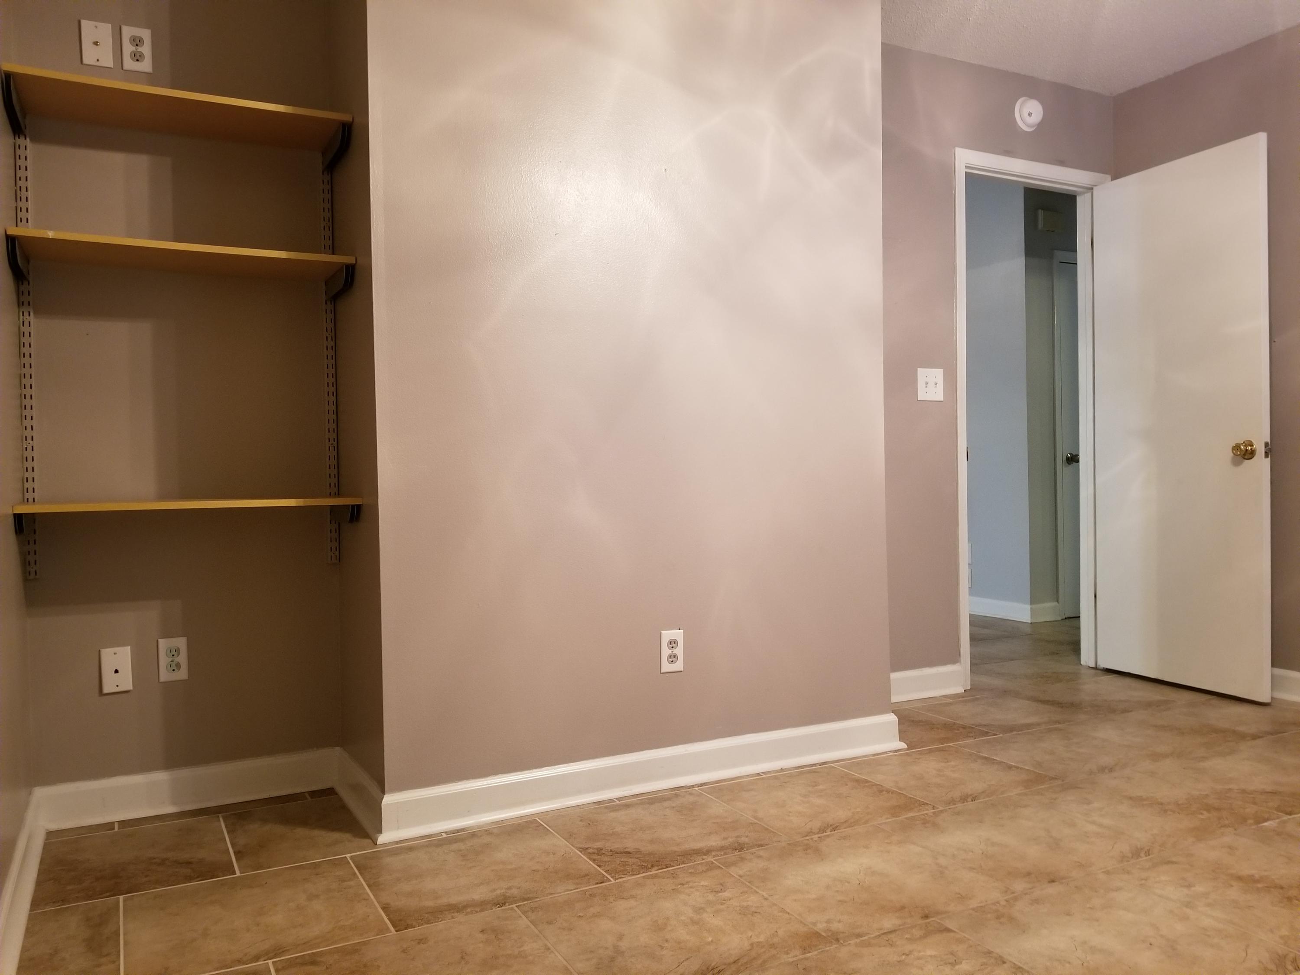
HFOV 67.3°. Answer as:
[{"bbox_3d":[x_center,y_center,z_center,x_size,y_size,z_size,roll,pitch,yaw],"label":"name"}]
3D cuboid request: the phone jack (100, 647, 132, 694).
[{"bbox_3d":[-1.374,0.471,2.515,0.070,0.114,0.009,-1,1,-28],"label":"phone jack"}]

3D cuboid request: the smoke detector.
[{"bbox_3d":[1.560,-1.531,3.993,0.134,0.134,0.045,-1,1,-27],"label":"smoke detector"}]

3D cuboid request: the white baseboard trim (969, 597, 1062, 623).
[{"bbox_3d":[2.143,0.712,5.772,0.254,0.105,0.516,-1,1,-27],"label":"white baseboard trim"}]

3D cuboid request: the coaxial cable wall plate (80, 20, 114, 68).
[{"bbox_3d":[-1.416,-1.136,2.502,0.070,0.114,0.011,-1,1,-27],"label":"coaxial cable wall plate"}]

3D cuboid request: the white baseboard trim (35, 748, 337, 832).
[{"bbox_3d":[-1.211,0.804,2.614,0.746,0.108,0.018,-1,1,-27],"label":"white baseboard trim"}]

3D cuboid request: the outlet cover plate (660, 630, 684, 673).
[{"bbox_3d":[0.062,0.457,2.719,0.070,0.115,0.010,-1,1,-27],"label":"outlet cover plate"}]

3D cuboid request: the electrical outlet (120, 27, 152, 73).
[{"bbox_3d":[-1.336,-1.140,2.543,0.070,0.114,0.010,-1,1,-27],"label":"electrical outlet"}]

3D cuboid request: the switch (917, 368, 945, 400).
[{"bbox_3d":[1.085,-0.398,3.774,0.125,0.124,0.015,-1,1,-27],"label":"switch"}]

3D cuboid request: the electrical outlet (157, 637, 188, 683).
[{"bbox_3d":[-1.264,0.457,2.589,0.070,0.114,0.010,-1,1,-27],"label":"electrical outlet"}]

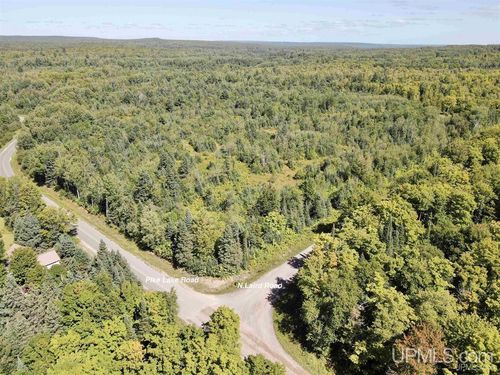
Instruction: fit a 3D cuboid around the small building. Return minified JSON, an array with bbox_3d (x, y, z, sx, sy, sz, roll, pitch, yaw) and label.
[{"bbox_3d":[-64.900,23.950,112.550,6.000,3.800,5.000,19,29,37],"label":"small building"}]

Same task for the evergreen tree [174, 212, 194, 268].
[{"bbox_3d":[-21.300,16.400,111.200,6.400,19.000,6.400,1,23,0],"label":"evergreen tree"}]

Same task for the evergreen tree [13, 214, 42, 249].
[{"bbox_3d":[-77.400,15.400,120.000,8.600,13.800,8.600,1,23,0],"label":"evergreen tree"}]

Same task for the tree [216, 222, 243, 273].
[{"bbox_3d":[-6.400,18.100,111.700,8.300,16.500,8.300,1,23,0],"label":"tree"}]

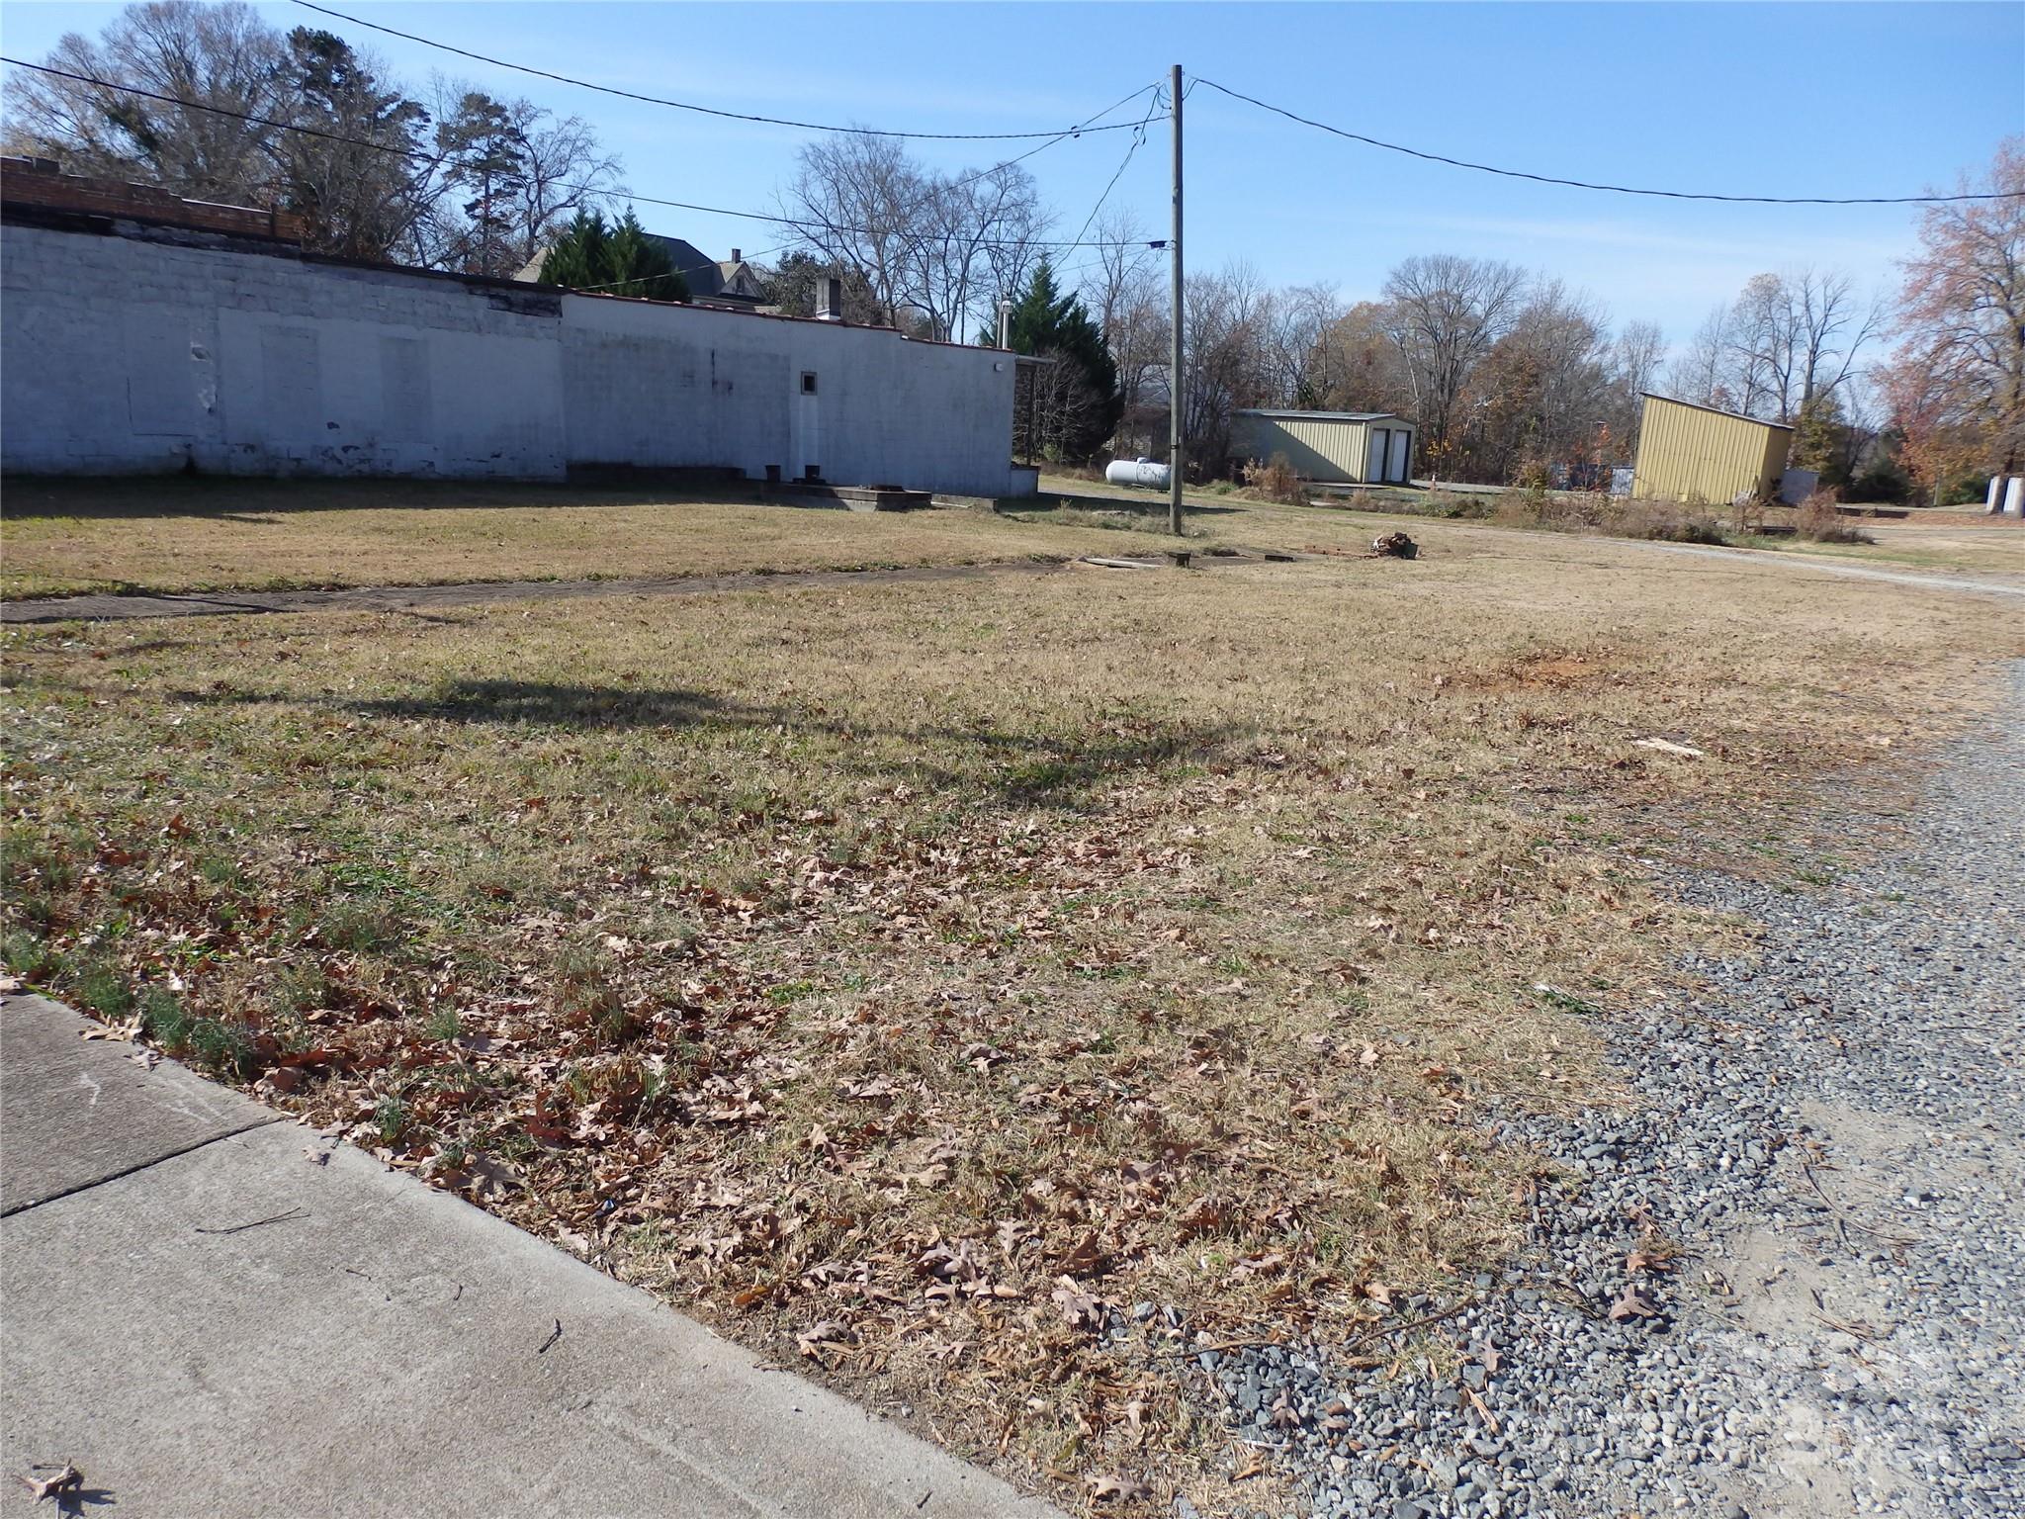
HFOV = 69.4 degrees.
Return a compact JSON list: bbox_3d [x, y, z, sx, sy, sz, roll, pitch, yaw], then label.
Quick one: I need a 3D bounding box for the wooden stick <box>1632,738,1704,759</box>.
[{"bbox_3d":[3.614,-0.054,8.046,0.358,0.030,0.070,13,16,38],"label":"wooden stick"}]

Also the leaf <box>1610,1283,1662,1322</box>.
[{"bbox_3d":[1.199,1.044,2.812,0.090,0.035,0.075,7,13,21],"label":"leaf"}]

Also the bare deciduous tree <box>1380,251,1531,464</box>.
[{"bbox_3d":[25.398,-22.324,84.000,8.000,12.263,7.200,2,13,0],"label":"bare deciduous tree"}]

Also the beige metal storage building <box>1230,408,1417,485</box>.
[{"bbox_3d":[14.641,-14.969,69.844,7.242,3.095,5.995,11,15,35],"label":"beige metal storage building"}]

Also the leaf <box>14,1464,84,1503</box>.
[{"bbox_3d":[-1.438,1.080,2.185,0.100,0.040,0.055,-5,15,-30],"label":"leaf"}]

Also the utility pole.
[{"bbox_3d":[2.824,-7.751,25.107,0.200,7.770,0.200,-1,12,1],"label":"utility pole"}]

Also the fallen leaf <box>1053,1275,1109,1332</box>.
[{"bbox_3d":[0.125,1.016,2.727,0.100,0.045,0.100,2,13,0],"label":"fallen leaf"}]

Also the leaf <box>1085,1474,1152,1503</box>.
[{"bbox_3d":[0.166,1.131,2.269,0.100,0.022,0.055,3,13,4],"label":"leaf"}]

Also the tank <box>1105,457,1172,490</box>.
[{"bbox_3d":[4.118,-9.142,47.000,2.350,1.000,0.780,10,15,31],"label":"tank"}]

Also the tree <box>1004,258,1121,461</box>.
[{"bbox_3d":[2.079,-16.762,63.000,5.000,8.778,5.000,2,13,0],"label":"tree"}]

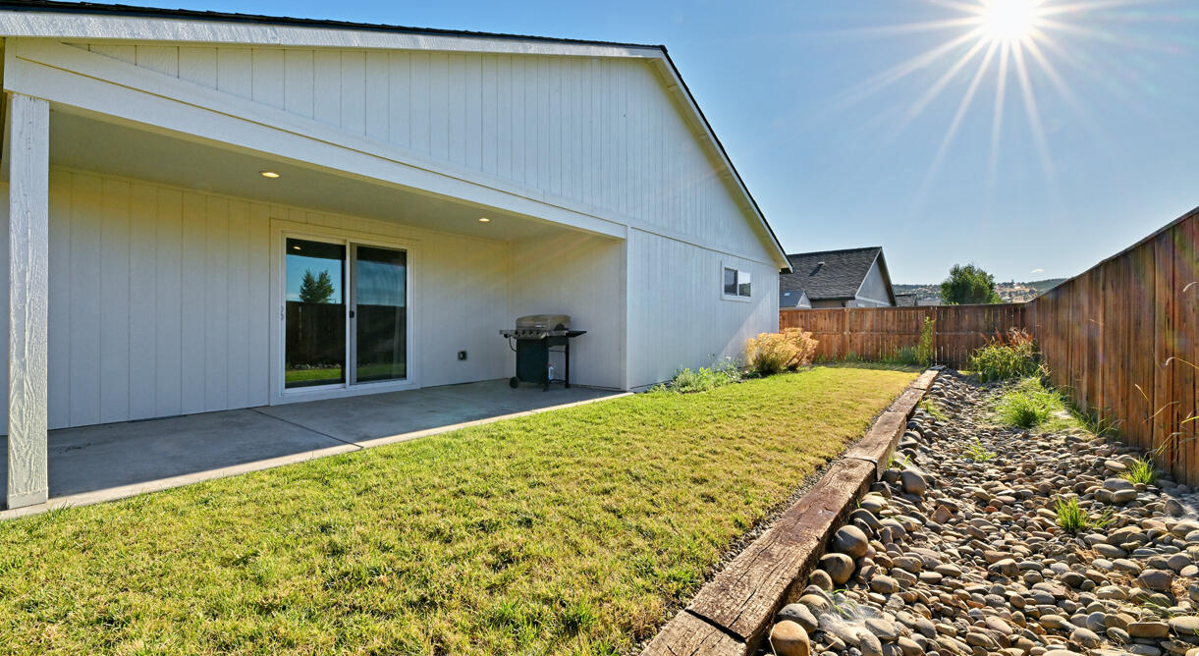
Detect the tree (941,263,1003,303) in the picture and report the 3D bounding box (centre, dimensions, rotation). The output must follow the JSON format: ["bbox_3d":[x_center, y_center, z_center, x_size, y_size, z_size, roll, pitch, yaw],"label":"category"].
[{"bbox_3d":[25.476,-1.616,32.000,3.700,5.732,3.700,0,0,0],"label":"tree"}]

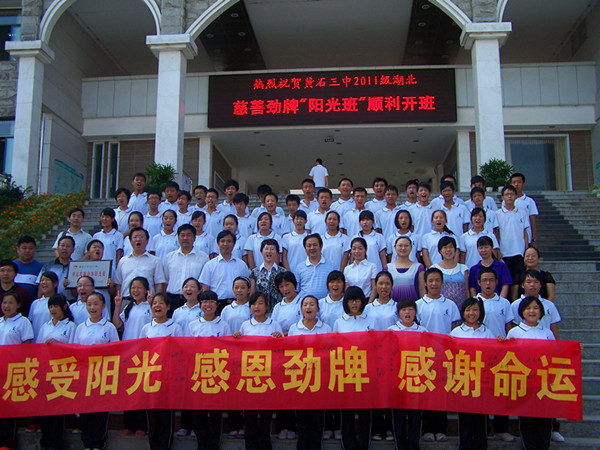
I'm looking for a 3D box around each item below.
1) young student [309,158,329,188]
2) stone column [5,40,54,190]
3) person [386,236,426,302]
[{"bbox_3d":[0.562,-1.072,18.871,0.520,1.700,0.340,0,-7,3],"label":"young student"},{"bbox_3d":[-9.132,-3.351,21.973,1.200,5.390,0.970,-1,-8,5],"label":"stone column"},{"bbox_3d":[1.193,0.930,7.353,0.480,1.600,0.300,-1,-7,7],"label":"person"}]

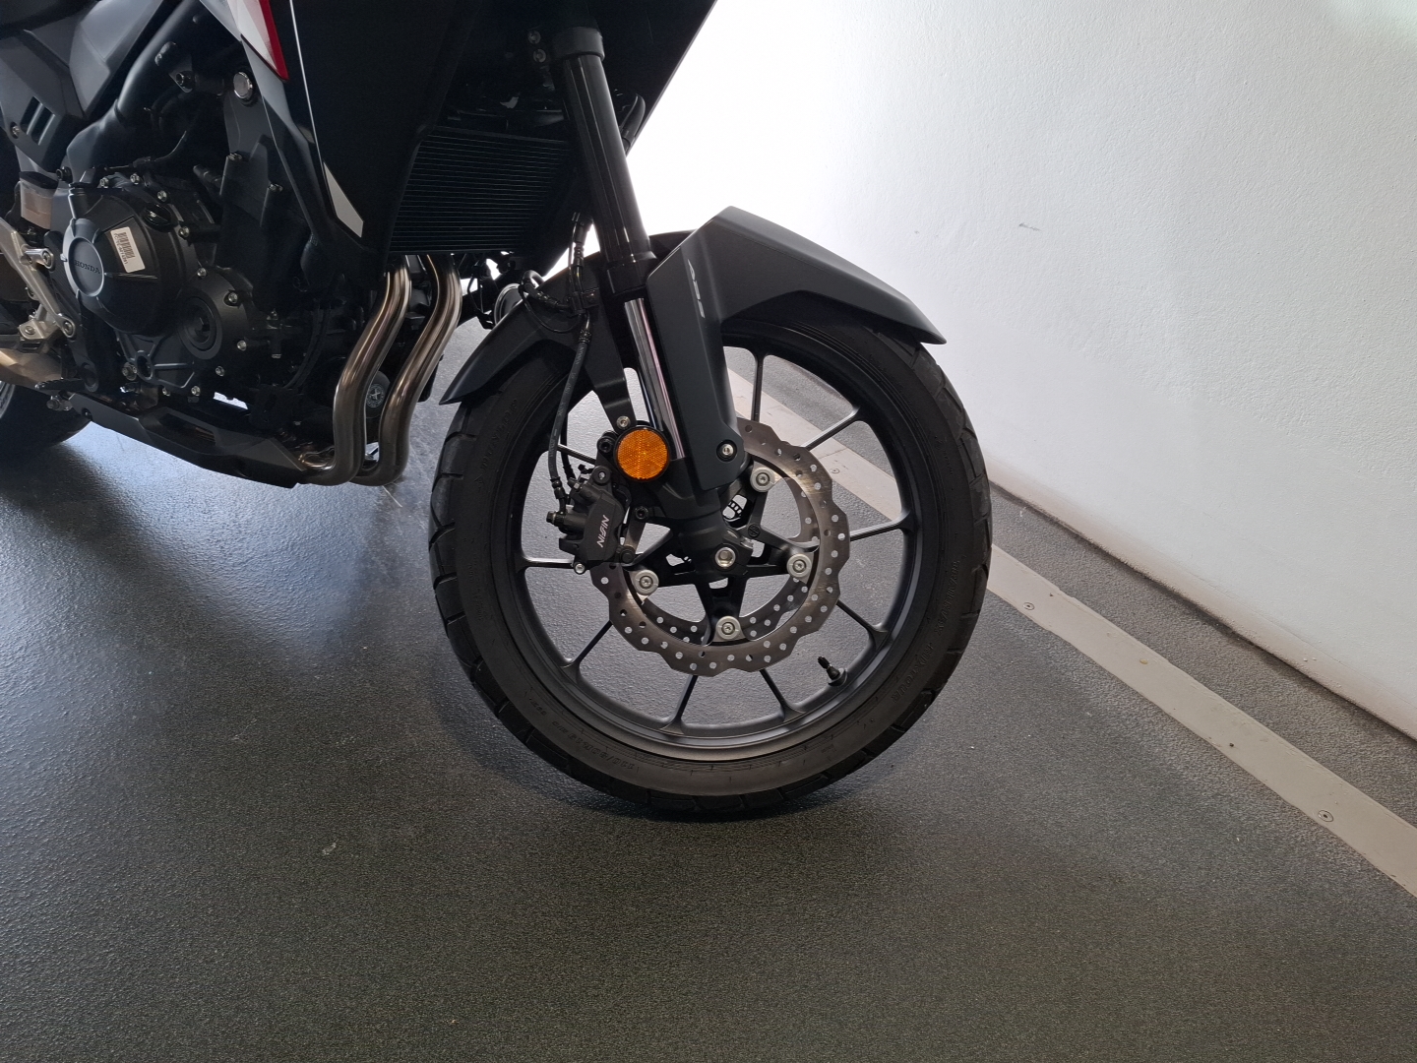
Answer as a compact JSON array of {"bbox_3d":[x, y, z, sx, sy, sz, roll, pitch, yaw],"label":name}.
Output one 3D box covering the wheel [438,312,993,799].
[{"bbox_3d":[0.009,0.012,1.108,0.658,0.658,0.112,1,9,-4],"label":"wheel"}]

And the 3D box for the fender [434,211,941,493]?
[{"bbox_3d":[-0.016,-0.205,1.073,0.570,0.305,0.245,1,9,-4],"label":"fender"}]

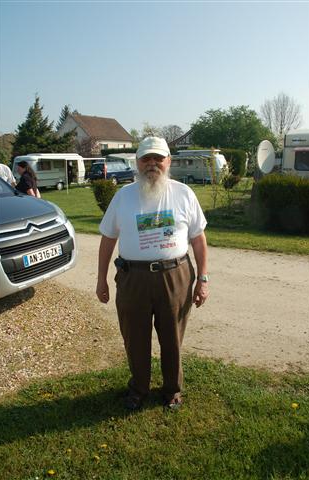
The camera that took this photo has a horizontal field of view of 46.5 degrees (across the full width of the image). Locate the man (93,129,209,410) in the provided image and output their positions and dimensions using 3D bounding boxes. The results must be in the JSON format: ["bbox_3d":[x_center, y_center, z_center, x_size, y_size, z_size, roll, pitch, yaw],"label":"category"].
[{"bbox_3d":[-0.016,0.236,2.368,0.710,1.750,0.430,0,12,0],"label":"man"}]

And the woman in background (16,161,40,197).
[{"bbox_3d":[-2.312,-0.573,6.520,0.420,1.640,0.480,4,12,17],"label":"woman in background"}]

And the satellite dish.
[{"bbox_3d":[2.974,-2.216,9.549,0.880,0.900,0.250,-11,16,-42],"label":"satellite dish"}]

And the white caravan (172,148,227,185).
[{"bbox_3d":[3.261,-5.739,28.938,4.600,2.600,2.050,7,13,29],"label":"white caravan"}]

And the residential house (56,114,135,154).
[{"bbox_3d":[-9.453,-14.691,56.184,9.500,9.000,9.200,9,15,37],"label":"residential house"}]

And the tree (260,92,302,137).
[{"bbox_3d":[18.543,-15.644,52.921,6.400,12.200,6.400,0,12,0],"label":"tree"}]

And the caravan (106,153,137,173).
[{"bbox_3d":[-2.133,-6.658,33.343,4.900,2.600,2.150,-7,14,-30],"label":"caravan"}]

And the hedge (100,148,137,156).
[{"bbox_3d":[-3.517,-7.744,37.203,6.000,3.150,1.300,-1,12,-6],"label":"hedge"}]

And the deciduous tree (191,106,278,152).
[{"bbox_3d":[8.920,-11.032,40.603,9.600,8.200,8.500,0,12,0],"label":"deciduous tree"}]

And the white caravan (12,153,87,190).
[{"bbox_3d":[-6.893,-4.581,24.072,2.050,2.320,4.500,10,15,39],"label":"white caravan"}]

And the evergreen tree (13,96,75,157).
[{"bbox_3d":[-9.533,-8.648,30.885,5.200,7.500,5.200,0,12,0],"label":"evergreen tree"}]

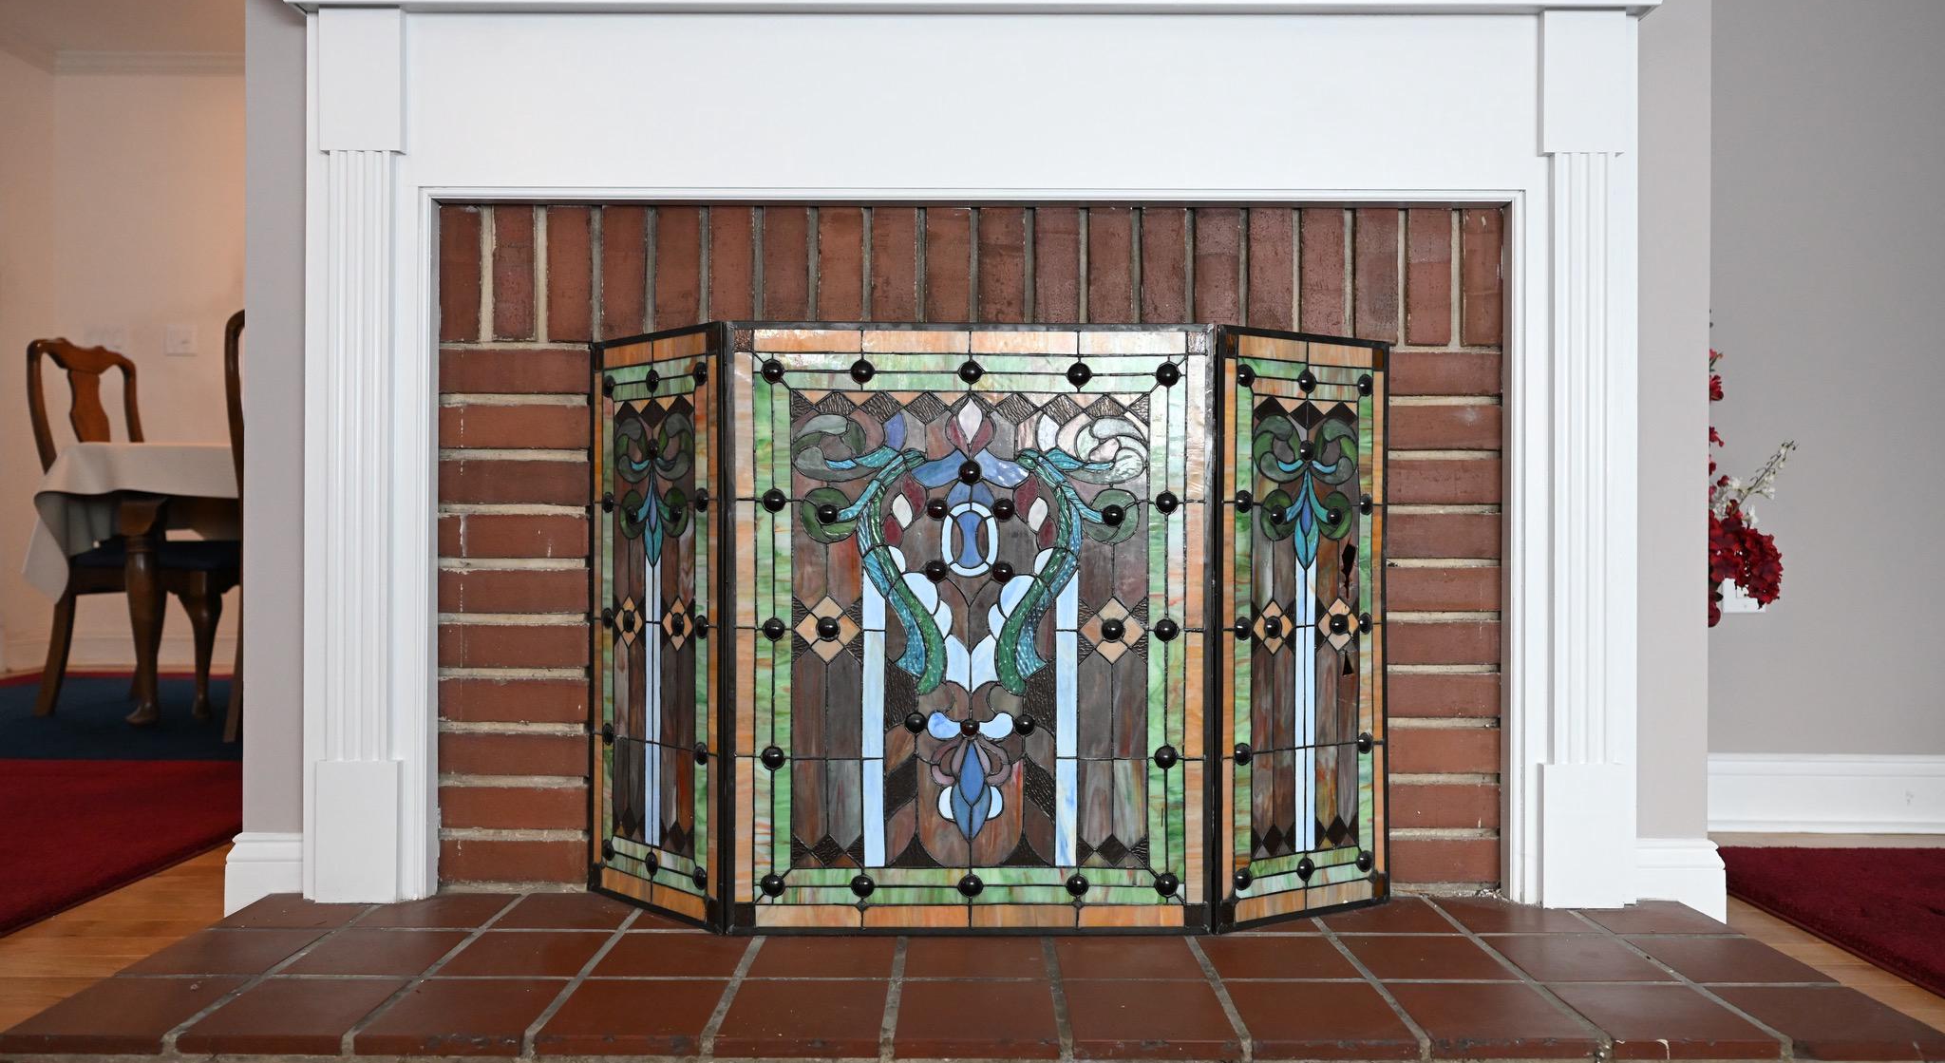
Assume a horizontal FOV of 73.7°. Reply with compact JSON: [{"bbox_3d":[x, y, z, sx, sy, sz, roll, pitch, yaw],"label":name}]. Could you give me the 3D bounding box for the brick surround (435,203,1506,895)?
[{"bbox_3d":[-0.003,0.026,1.770,1.350,0.869,0.280,0,0,0],"label":"brick surround"}]

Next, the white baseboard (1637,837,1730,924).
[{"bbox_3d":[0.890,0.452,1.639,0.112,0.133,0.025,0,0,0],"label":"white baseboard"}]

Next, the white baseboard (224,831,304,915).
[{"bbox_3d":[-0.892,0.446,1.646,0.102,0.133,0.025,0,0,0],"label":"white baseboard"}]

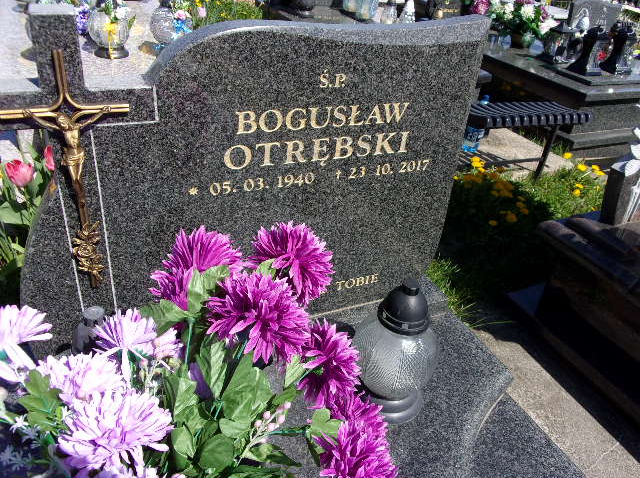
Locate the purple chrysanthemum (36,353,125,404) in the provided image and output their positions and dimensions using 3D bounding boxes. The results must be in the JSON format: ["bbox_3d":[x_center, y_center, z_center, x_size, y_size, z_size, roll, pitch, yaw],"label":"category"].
[{"bbox_3d":[-0.321,0.190,0.700,0.115,0.085,0.085,-13,63,-27],"label":"purple chrysanthemum"}]

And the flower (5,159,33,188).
[{"bbox_3d":[-0.708,-0.154,1.220,0.062,0.060,0.060,-9,34,-22],"label":"flower"}]

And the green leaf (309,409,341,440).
[{"bbox_3d":[0.008,0.276,0.770,0.045,0.018,0.042,-17,52,-16],"label":"green leaf"}]

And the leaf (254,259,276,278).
[{"bbox_3d":[-0.081,0.042,0.765,0.035,0.018,0.035,0,75,-6],"label":"leaf"}]

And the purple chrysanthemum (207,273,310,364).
[{"bbox_3d":[-0.083,0.107,0.695,0.130,0.085,0.112,-3,72,-13],"label":"purple chrysanthemum"}]

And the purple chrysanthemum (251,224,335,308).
[{"bbox_3d":[-0.043,0.038,0.805,0.122,0.085,0.115,-6,76,-18],"label":"purple chrysanthemum"}]

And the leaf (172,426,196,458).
[{"bbox_3d":[-0.174,0.260,0.665,0.036,0.018,0.045,-11,62,-20],"label":"leaf"}]

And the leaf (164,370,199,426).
[{"bbox_3d":[-0.185,0.211,0.690,0.046,0.025,0.078,6,63,-11],"label":"leaf"}]

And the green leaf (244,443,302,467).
[{"bbox_3d":[-0.062,0.289,0.690,0.077,0.025,0.036,0,52,-6],"label":"green leaf"}]

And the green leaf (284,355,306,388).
[{"bbox_3d":[-0.034,0.184,0.720,0.030,0.018,0.048,-9,67,-7],"label":"green leaf"}]

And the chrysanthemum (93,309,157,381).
[{"bbox_3d":[-0.282,0.154,0.750,0.085,0.080,0.070,-9,34,-22],"label":"chrysanthemum"}]

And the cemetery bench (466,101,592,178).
[{"bbox_3d":[1.145,-0.539,3.020,0.690,0.440,0.238,-9,35,-23],"label":"cemetery bench"}]

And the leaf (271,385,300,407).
[{"bbox_3d":[-0.051,0.234,0.770,0.042,0.015,0.028,-23,57,-22],"label":"leaf"}]

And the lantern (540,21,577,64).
[{"bbox_3d":[1.921,-1.556,4.100,0.200,0.310,0.200,-9,34,-22],"label":"lantern"}]

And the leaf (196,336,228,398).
[{"bbox_3d":[-0.149,0.177,0.720,0.042,0.025,0.088,-6,71,-13],"label":"leaf"}]

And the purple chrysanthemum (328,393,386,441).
[{"bbox_3d":[0.058,0.265,0.755,0.080,0.070,0.090,11,31,10],"label":"purple chrysanthemum"}]

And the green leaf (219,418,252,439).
[{"bbox_3d":[-0.124,0.273,0.750,0.045,0.016,0.035,1,50,-8],"label":"green leaf"}]

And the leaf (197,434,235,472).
[{"bbox_3d":[-0.133,0.272,0.660,0.050,0.018,0.055,0,56,-11],"label":"leaf"}]

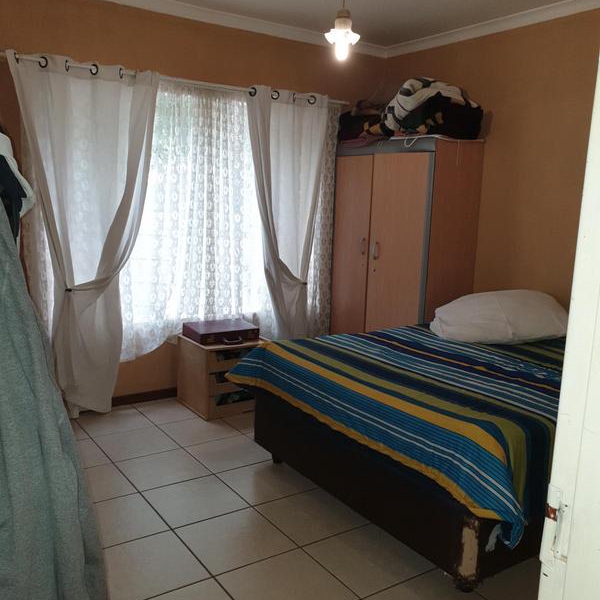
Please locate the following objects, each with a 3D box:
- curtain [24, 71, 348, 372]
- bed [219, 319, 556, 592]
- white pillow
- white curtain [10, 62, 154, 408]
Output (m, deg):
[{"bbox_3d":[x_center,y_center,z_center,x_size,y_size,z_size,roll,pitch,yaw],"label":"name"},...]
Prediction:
[{"bbox_3d":[-0.681,-0.530,4.298,2.330,1.864,0.103,-4,11,-34],"label":"curtain"},{"bbox_3d":[0.954,0.606,3.261,1.908,0.667,1.572,-4,11,-34],"label":"bed"},{"bbox_3d":[1.266,0.101,3.883,0.533,0.221,0.652,-4,11,-34],"label":"white pillow"},{"bbox_3d":[-1.316,-0.325,3.782,0.861,2.184,0.138,-4,11,-34],"label":"white curtain"}]

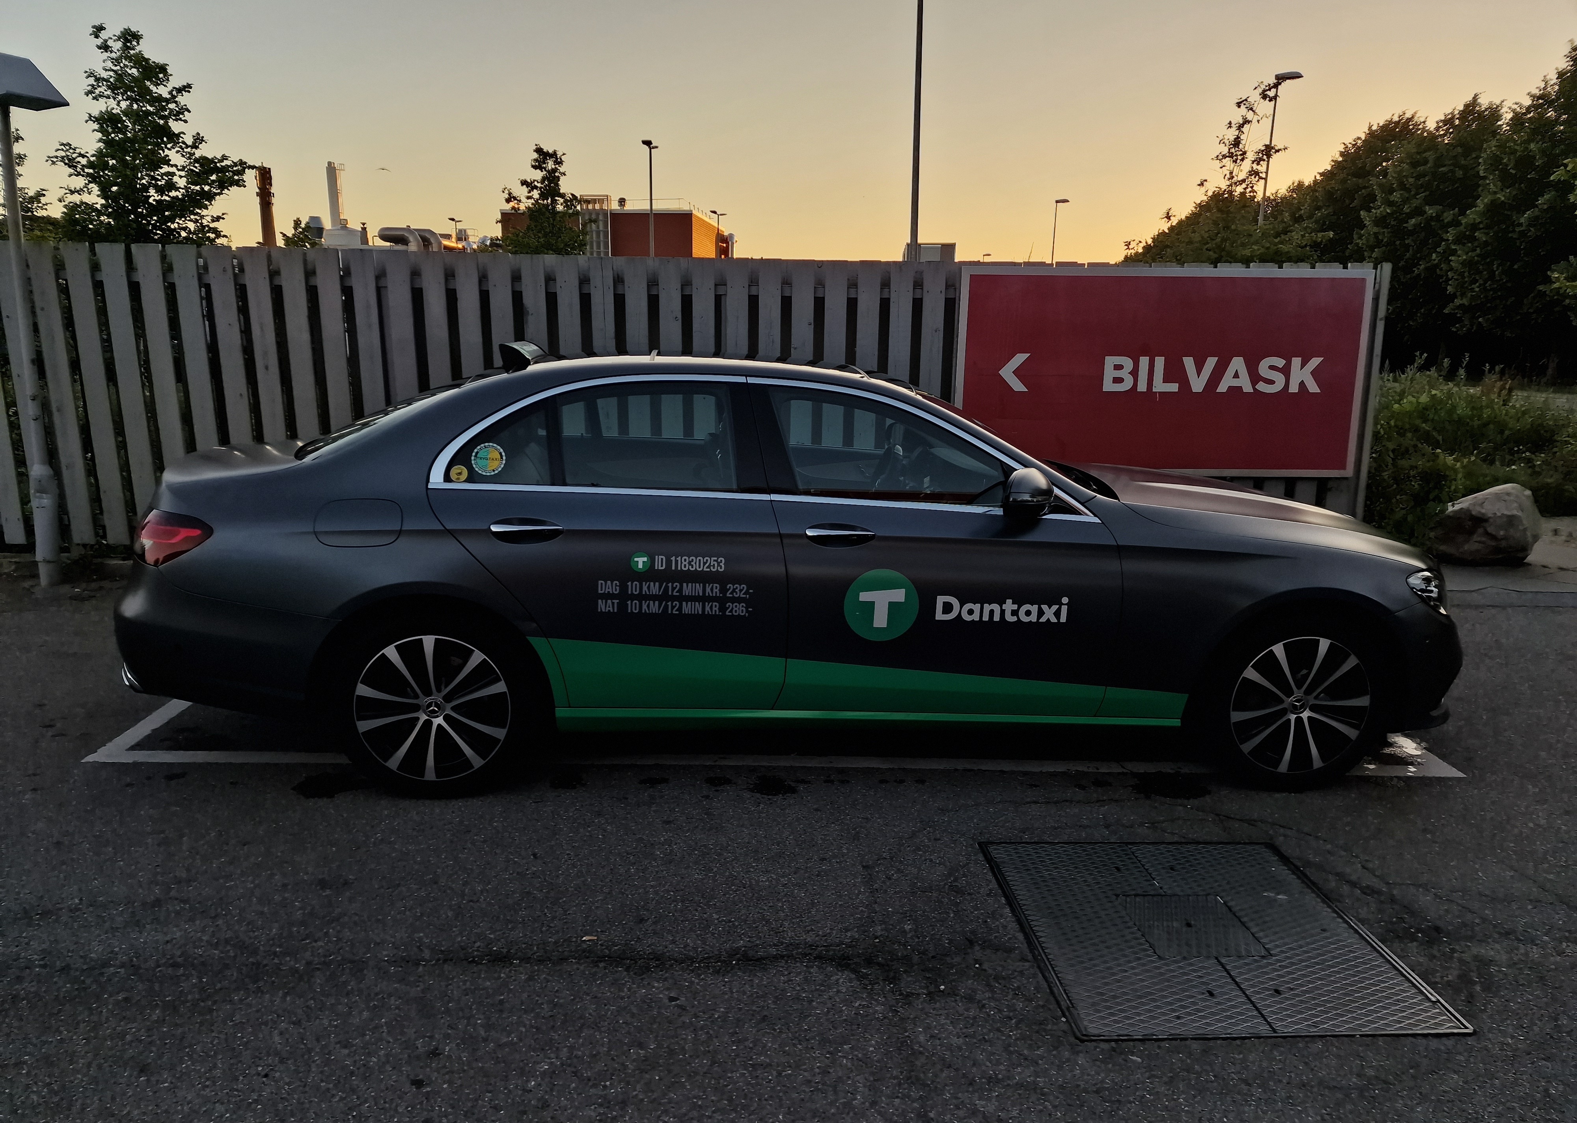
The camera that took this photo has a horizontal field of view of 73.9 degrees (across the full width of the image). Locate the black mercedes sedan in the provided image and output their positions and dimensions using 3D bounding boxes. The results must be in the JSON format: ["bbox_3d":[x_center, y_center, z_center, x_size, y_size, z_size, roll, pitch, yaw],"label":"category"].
[{"bbox_3d":[0.100,-0.099,4.292,4.935,1.475,1.930,0,13,-4],"label":"black mercedes sedan"}]

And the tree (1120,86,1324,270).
[{"bbox_3d":[10.561,-7.840,25.876,4.400,7.510,4.200,6,13,21],"label":"tree"}]

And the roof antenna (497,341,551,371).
[{"bbox_3d":[-1.015,-0.785,4.030,0.160,0.120,0.340,0,13,-4],"label":"roof antenna"}]

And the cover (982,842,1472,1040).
[{"bbox_3d":[1.108,1.011,2.873,0.935,0.030,0.920,1,13,-3],"label":"cover"}]

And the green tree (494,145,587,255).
[{"bbox_3d":[-7.344,-9.073,31.814,2.800,6.755,2.800,-2,13,-12],"label":"green tree"}]

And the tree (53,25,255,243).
[{"bbox_3d":[-10.847,-5.874,18.196,3.300,6.334,3.200,-6,14,-29],"label":"tree"}]

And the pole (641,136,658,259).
[{"bbox_3d":[-4.997,-11.207,38.501,0.500,8.081,1.400,6,13,20],"label":"pole"}]

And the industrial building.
[{"bbox_3d":[-17.286,-29.845,109.158,19.500,13.268,20.000,2,13,4],"label":"industrial building"}]

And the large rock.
[{"bbox_3d":[5.047,-0.259,7.521,0.720,0.530,0.600,10,15,33],"label":"large rock"}]

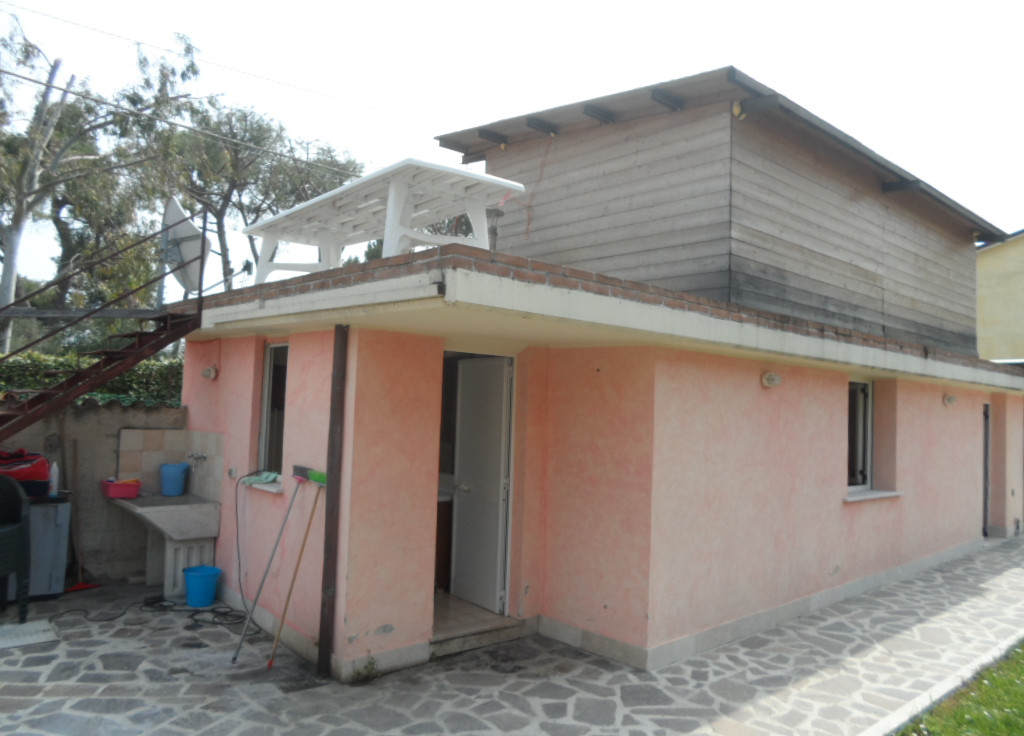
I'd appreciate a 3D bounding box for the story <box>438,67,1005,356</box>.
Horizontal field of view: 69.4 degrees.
[{"bbox_3d":[3.076,-1.145,9.126,7.500,2.200,3.450,4,-4,-44],"label":"story"}]

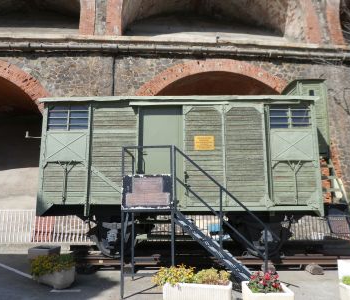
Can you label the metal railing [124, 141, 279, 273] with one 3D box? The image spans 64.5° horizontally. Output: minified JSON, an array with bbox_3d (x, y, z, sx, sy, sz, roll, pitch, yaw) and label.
[{"bbox_3d":[0.416,1.106,4.868,2.560,2.230,0.880,-1,-8,1],"label":"metal railing"}]

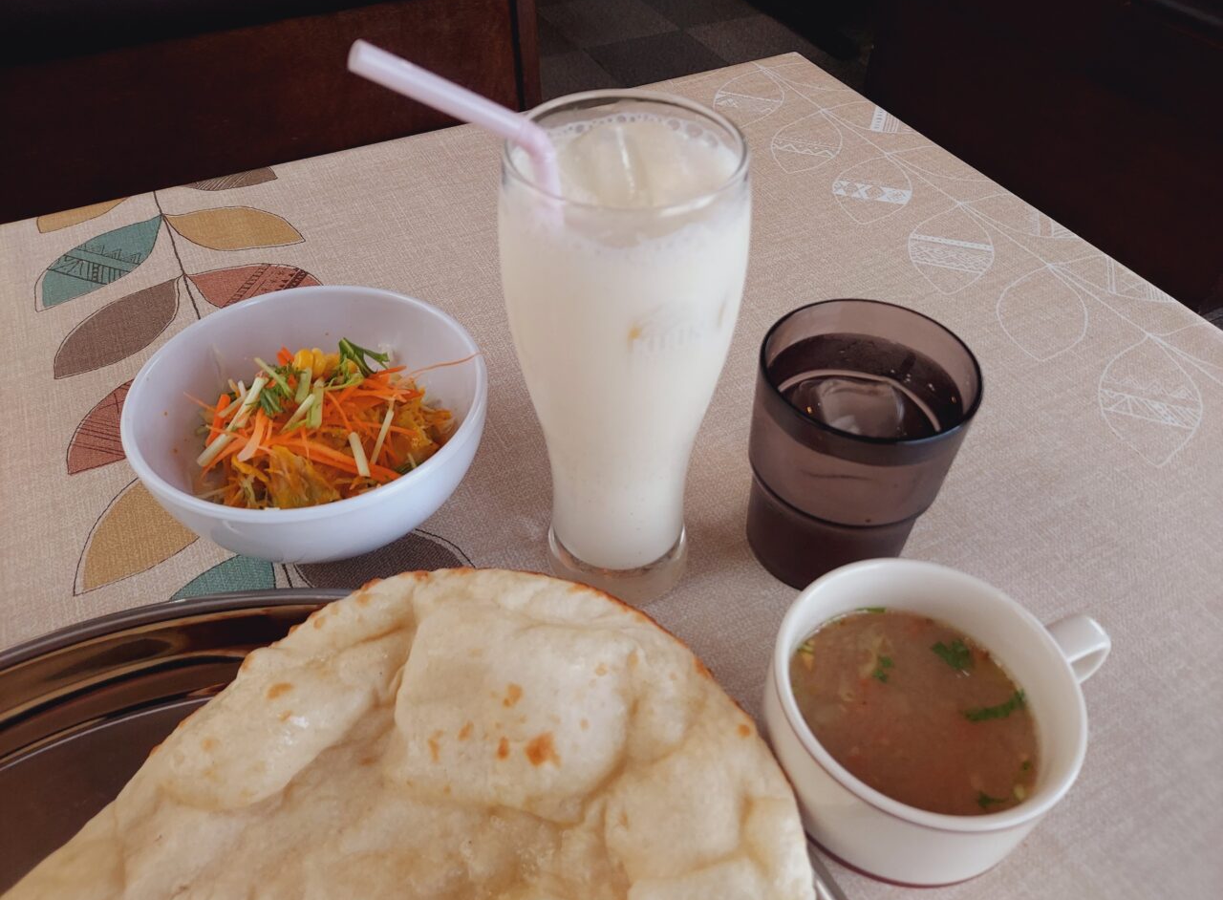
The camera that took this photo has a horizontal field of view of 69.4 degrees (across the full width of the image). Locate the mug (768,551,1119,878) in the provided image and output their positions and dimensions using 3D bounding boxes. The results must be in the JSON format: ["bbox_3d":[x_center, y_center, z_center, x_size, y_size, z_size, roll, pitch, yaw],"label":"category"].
[{"bbox_3d":[0.101,0.081,0.273,0.107,0.051,0.086,-14,48,-14],"label":"mug"}]

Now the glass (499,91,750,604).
[{"bbox_3d":[0.003,-0.019,0.287,0.067,0.170,0.067,0,46,0],"label":"glass"}]

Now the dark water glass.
[{"bbox_3d":[0.085,0.003,0.323,0.072,0.088,0.072,0,46,0],"label":"dark water glass"}]

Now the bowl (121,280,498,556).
[{"bbox_3d":[-0.108,0.000,0.341,0.125,0.065,0.125,0,46,0],"label":"bowl"}]

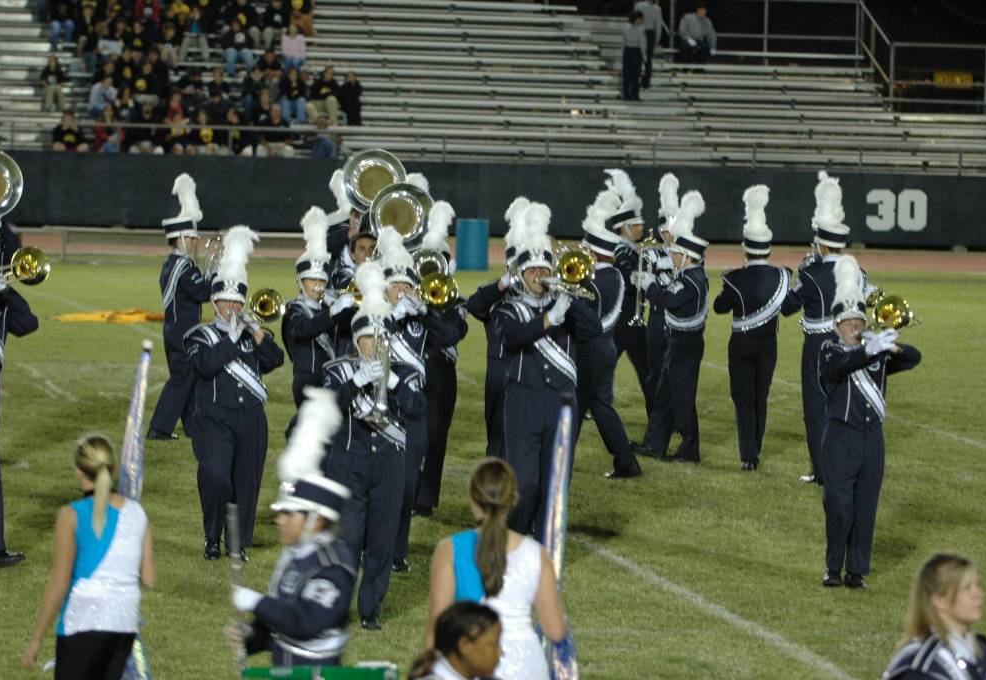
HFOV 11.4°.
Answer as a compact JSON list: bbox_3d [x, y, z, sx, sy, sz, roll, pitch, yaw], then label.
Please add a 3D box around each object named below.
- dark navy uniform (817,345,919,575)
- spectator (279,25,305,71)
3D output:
[{"bbox_3d":[2.302,0.726,30.300,0.640,1.480,0.450,0,4,-16],"label":"dark navy uniform"},{"bbox_3d":[-3.682,-5.238,91.000,0.470,1.180,0.680,0,4,-12],"label":"spectator"}]

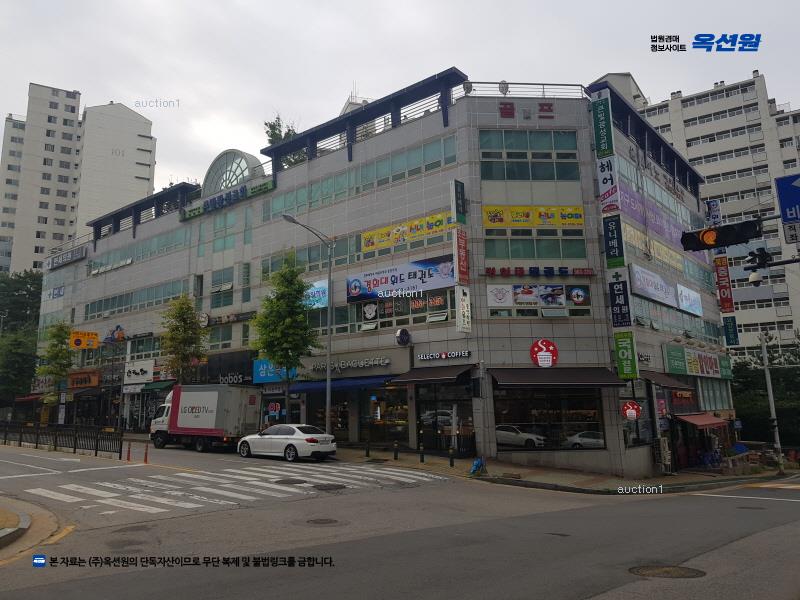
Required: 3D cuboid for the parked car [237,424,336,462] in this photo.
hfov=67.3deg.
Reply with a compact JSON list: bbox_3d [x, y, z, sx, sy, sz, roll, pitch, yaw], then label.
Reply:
[{"bbox_3d":[-5.050,6.229,26.523,4.900,1.460,1.860,-7,-12,36],"label":"parked car"}]

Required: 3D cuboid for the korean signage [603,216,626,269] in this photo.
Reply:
[{"bbox_3d":[10.116,-2.776,28.413,0.770,2.461,0.200,-11,-15,40],"label":"korean signage"}]

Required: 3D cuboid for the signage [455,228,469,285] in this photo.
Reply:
[{"bbox_3d":[2.761,-1.924,27.153,0.200,2.450,0.712,-10,-14,39],"label":"signage"}]

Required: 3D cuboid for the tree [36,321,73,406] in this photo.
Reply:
[{"bbox_3d":[-25.626,5.558,44.499,2.616,8.347,2.616,-10,-14,35],"label":"tree"}]

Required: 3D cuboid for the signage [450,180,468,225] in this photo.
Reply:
[{"bbox_3d":[2.709,-4.454,27.615,0.200,2.004,0.781,-10,-14,39],"label":"signage"}]

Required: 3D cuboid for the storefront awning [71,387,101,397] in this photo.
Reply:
[{"bbox_3d":[-25.114,7.393,48.600,3.300,0.720,1.050,-9,-13,37],"label":"storefront awning"}]

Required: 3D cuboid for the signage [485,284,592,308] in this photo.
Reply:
[{"bbox_3d":[6.431,-0.186,27.665,4.849,0.987,0.080,-1,-11,-6],"label":"signage"}]

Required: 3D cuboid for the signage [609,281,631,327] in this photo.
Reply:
[{"bbox_3d":[10.464,0.217,28.457,0.850,2.150,0.220,-8,-13,32],"label":"signage"}]

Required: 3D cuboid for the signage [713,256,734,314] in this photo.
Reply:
[{"bbox_3d":[23.290,-1.063,43.253,0.850,4.133,0.200,-11,-15,40],"label":"signage"}]

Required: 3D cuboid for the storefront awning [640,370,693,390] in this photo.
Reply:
[{"bbox_3d":[13.903,4.227,31.525,1.347,0.965,6.923,-10,-14,37],"label":"storefront awning"}]

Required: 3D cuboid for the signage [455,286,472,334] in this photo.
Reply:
[{"bbox_3d":[2.882,0.448,27.232,0.250,2.057,0.802,-10,-14,37],"label":"signage"}]

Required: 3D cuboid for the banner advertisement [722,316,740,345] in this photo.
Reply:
[{"bbox_3d":[22.704,2.152,41.119,0.779,1.950,0.200,-10,-14,40],"label":"banner advertisement"}]

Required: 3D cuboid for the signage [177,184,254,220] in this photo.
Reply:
[{"bbox_3d":[-12.206,-6.448,40.541,8.254,0.800,0.400,-10,-14,37],"label":"signage"}]

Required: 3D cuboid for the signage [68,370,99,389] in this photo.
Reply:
[{"bbox_3d":[-25.509,6.505,48.824,5.037,1.221,0.300,-10,-14,37],"label":"signage"}]

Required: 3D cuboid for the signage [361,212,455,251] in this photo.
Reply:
[{"bbox_3d":[0.391,-3.443,30.453,6.067,0.991,0.120,-10,-14,37],"label":"signage"}]

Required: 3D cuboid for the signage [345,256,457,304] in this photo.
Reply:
[{"bbox_3d":[-0.078,-0.932,30.211,6.804,1.527,0.150,-9,-13,37],"label":"signage"}]

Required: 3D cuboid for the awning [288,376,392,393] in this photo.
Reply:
[{"bbox_3d":[-2.973,4.298,30.705,6.876,0.615,0.800,-10,-14,35],"label":"awning"}]

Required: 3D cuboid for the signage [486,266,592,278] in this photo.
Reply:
[{"bbox_3d":[6.466,-1.271,27.808,5.114,0.500,0.200,-1,-11,-6],"label":"signage"}]

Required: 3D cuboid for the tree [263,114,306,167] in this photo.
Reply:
[{"bbox_3d":[-7.674,-10.220,40.079,2.777,4.733,2.777,-10,-14,35],"label":"tree"}]

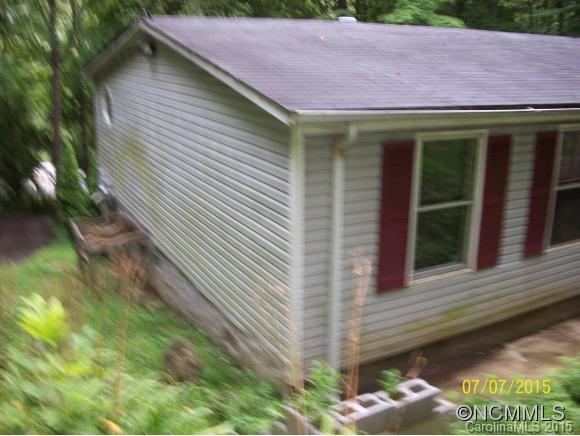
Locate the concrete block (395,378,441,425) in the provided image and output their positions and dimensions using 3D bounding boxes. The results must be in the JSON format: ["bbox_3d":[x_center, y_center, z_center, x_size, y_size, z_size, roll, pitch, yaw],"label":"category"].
[{"bbox_3d":[0.828,1.315,4.138,0.397,0.195,0.195,-8,19,-29],"label":"concrete block"}]

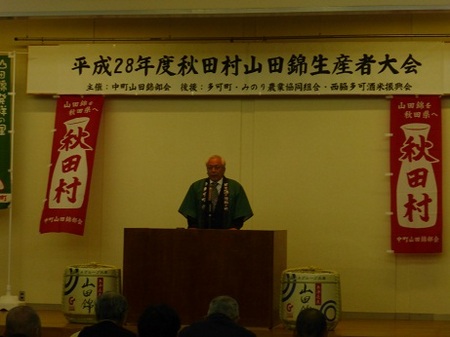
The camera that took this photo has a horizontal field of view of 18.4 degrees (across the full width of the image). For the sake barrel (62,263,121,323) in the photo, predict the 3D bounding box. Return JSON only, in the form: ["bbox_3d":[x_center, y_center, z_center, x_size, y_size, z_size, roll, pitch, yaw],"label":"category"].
[{"bbox_3d":[-1.388,1.307,14.624,0.622,0.601,0.622,1,-3,2],"label":"sake barrel"}]

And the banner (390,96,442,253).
[{"bbox_3d":[2.133,0.067,15.461,0.567,1.746,0.029,0,-3,10],"label":"banner"}]

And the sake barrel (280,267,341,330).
[{"bbox_3d":[0.865,1.311,13.998,0.609,0.606,0.609,0,-3,11],"label":"sake barrel"}]

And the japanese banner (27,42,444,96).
[{"bbox_3d":[0.059,-1.135,15.854,4.825,0.583,0.039,0,-3,10],"label":"japanese banner"}]

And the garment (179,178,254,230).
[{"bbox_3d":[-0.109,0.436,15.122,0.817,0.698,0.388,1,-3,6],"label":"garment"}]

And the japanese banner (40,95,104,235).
[{"bbox_3d":[-1.764,-0.034,15.977,0.553,1.668,0.039,3,-14,13],"label":"japanese banner"}]

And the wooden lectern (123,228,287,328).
[{"bbox_3d":[-0.200,1.129,14.475,1.529,0.979,0.854,0,-3,11],"label":"wooden lectern"}]

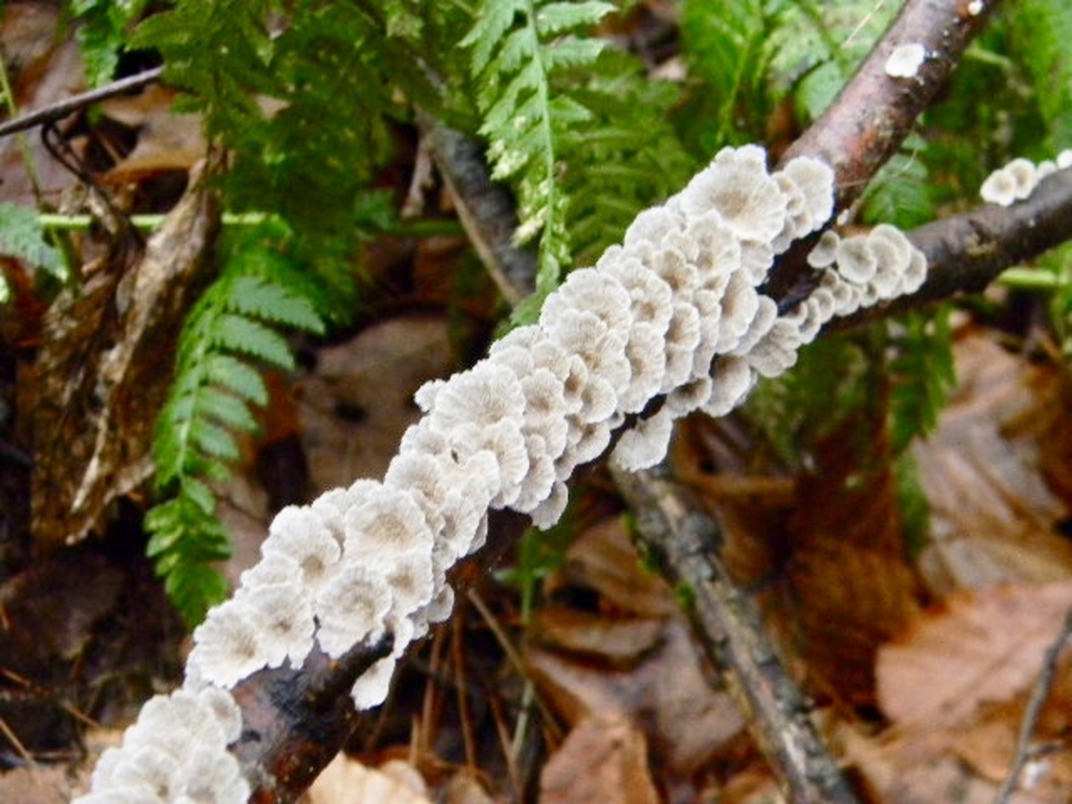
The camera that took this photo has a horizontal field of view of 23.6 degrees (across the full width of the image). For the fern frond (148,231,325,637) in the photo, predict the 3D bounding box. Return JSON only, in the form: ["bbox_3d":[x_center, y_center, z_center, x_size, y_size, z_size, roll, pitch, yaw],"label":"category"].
[{"bbox_3d":[-0.089,0.006,0.760,0.050,0.125,0.040,10,34,-7],"label":"fern frond"}]

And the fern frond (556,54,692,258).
[{"bbox_3d":[0.028,-0.080,0.840,0.046,0.078,0.030,0,35,0],"label":"fern frond"}]

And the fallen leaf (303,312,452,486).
[{"bbox_3d":[-0.054,0.002,0.880,0.062,0.016,0.070,0,50,0],"label":"fallen leaf"}]

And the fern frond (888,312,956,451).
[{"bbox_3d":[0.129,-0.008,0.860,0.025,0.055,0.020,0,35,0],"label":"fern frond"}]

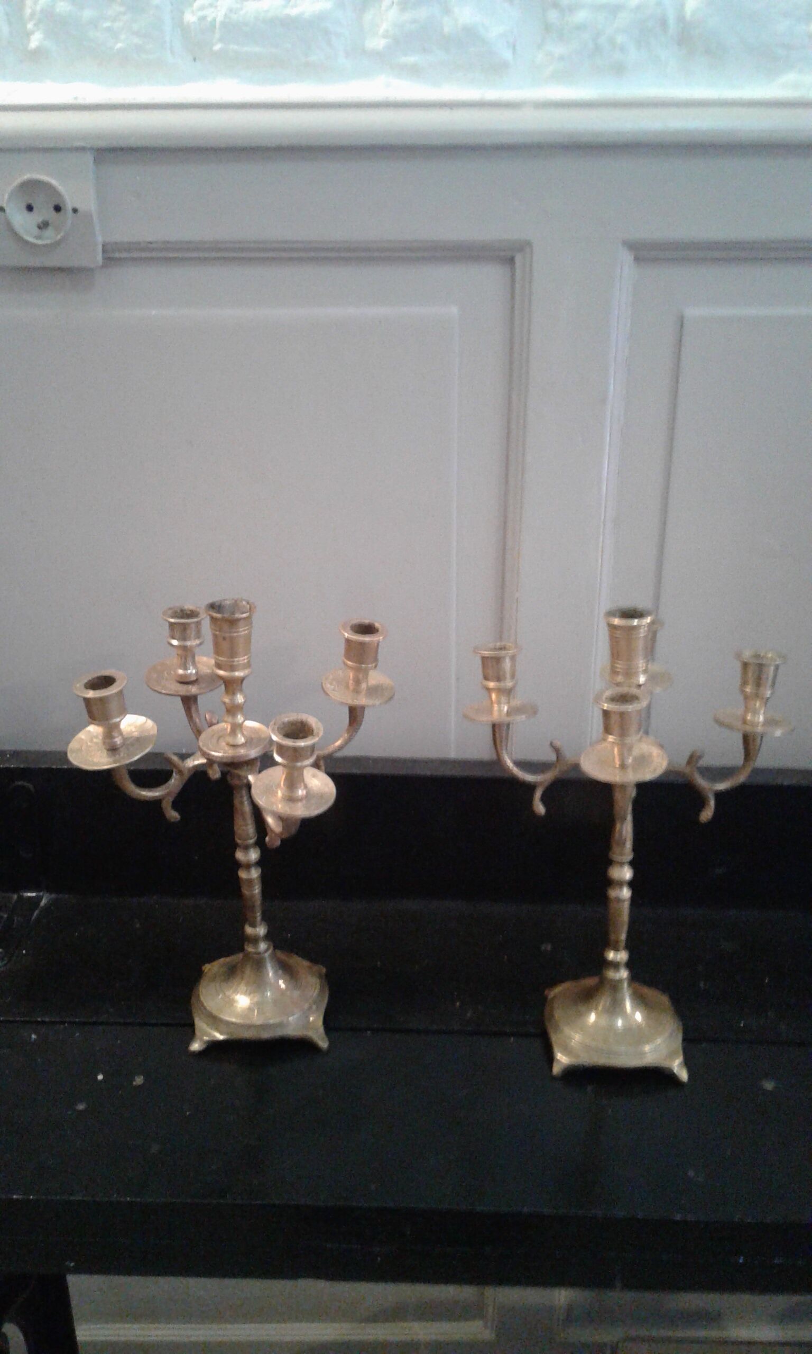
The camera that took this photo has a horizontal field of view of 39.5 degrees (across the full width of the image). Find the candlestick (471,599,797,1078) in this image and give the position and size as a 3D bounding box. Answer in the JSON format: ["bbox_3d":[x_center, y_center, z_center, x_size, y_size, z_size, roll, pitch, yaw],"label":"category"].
[{"bbox_3d":[0.143,0.106,0.750,0.212,0.312,0.212,4,22,12],"label":"candlestick"}]

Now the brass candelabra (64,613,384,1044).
[{"bbox_3d":[-0.106,0.098,0.767,0.224,0.318,0.224,-13,26,-27],"label":"brass candelabra"}]

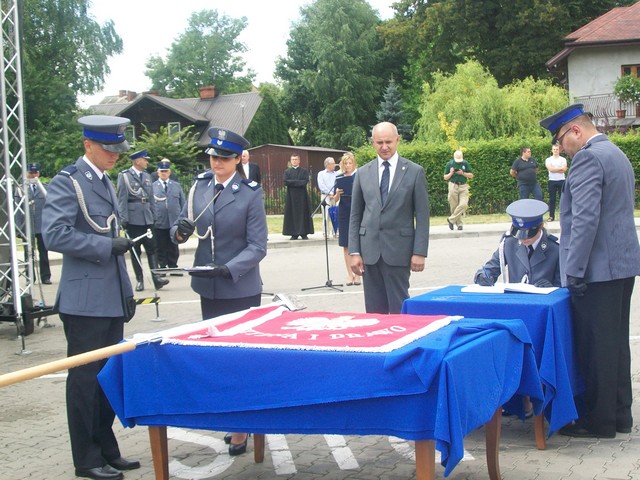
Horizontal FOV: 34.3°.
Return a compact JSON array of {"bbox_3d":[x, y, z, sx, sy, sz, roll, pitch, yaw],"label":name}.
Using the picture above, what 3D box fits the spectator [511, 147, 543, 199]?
[{"bbox_3d":[4.787,-1.323,24.000,0.620,1.780,0.420,-2,4,0],"label":"spectator"}]

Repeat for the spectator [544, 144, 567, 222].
[{"bbox_3d":[5.501,-1.314,24.185,0.530,1.790,0.360,-2,4,9],"label":"spectator"}]

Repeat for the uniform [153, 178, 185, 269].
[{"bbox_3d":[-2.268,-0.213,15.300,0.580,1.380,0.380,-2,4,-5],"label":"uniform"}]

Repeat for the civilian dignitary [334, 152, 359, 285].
[{"bbox_3d":[0.379,-0.252,13.300,0.480,1.710,0.420,-1,4,18],"label":"civilian dignitary"}]

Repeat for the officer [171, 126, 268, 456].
[{"bbox_3d":[-0.534,0.286,5.734,0.540,1.790,0.460,-1,4,17],"label":"officer"}]

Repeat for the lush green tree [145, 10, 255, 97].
[{"bbox_3d":[-7.216,-8.266,62.000,6.800,11.200,6.500,-2,4,0],"label":"lush green tree"}]

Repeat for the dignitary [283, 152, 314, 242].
[{"bbox_3d":[-0.432,-0.906,21.300,0.620,1.760,0.450,-2,4,4],"label":"dignitary"}]

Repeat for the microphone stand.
[{"bbox_3d":[0.070,-0.052,13.181,0.560,1.330,0.550,-4,5,-22],"label":"microphone stand"}]

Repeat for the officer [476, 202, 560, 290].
[{"bbox_3d":[1.308,0.391,6.720,0.620,1.310,0.850,-1,4,14],"label":"officer"}]

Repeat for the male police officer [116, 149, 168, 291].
[{"bbox_3d":[-2.308,-0.253,13.500,0.560,1.860,0.520,-6,6,-42],"label":"male police officer"}]

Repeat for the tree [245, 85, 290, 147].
[{"bbox_3d":[-2.366,-4.318,45.800,2.500,5.300,2.500,-2,4,0],"label":"tree"}]

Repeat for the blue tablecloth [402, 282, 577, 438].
[{"bbox_3d":[1.029,0.680,6.039,0.890,0.710,0.760,0,5,29],"label":"blue tablecloth"}]

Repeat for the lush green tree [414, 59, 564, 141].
[{"bbox_3d":[5.657,-3.468,34.356,4.900,4.600,4.400,-2,4,0],"label":"lush green tree"}]

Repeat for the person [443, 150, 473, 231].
[{"bbox_3d":[3.001,-1.103,22.600,0.640,1.740,0.480,-1,4,8],"label":"person"}]

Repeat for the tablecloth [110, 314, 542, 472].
[{"bbox_3d":[0.028,0.663,4.921,1.700,0.460,1.100,0,5,28],"label":"tablecloth"}]

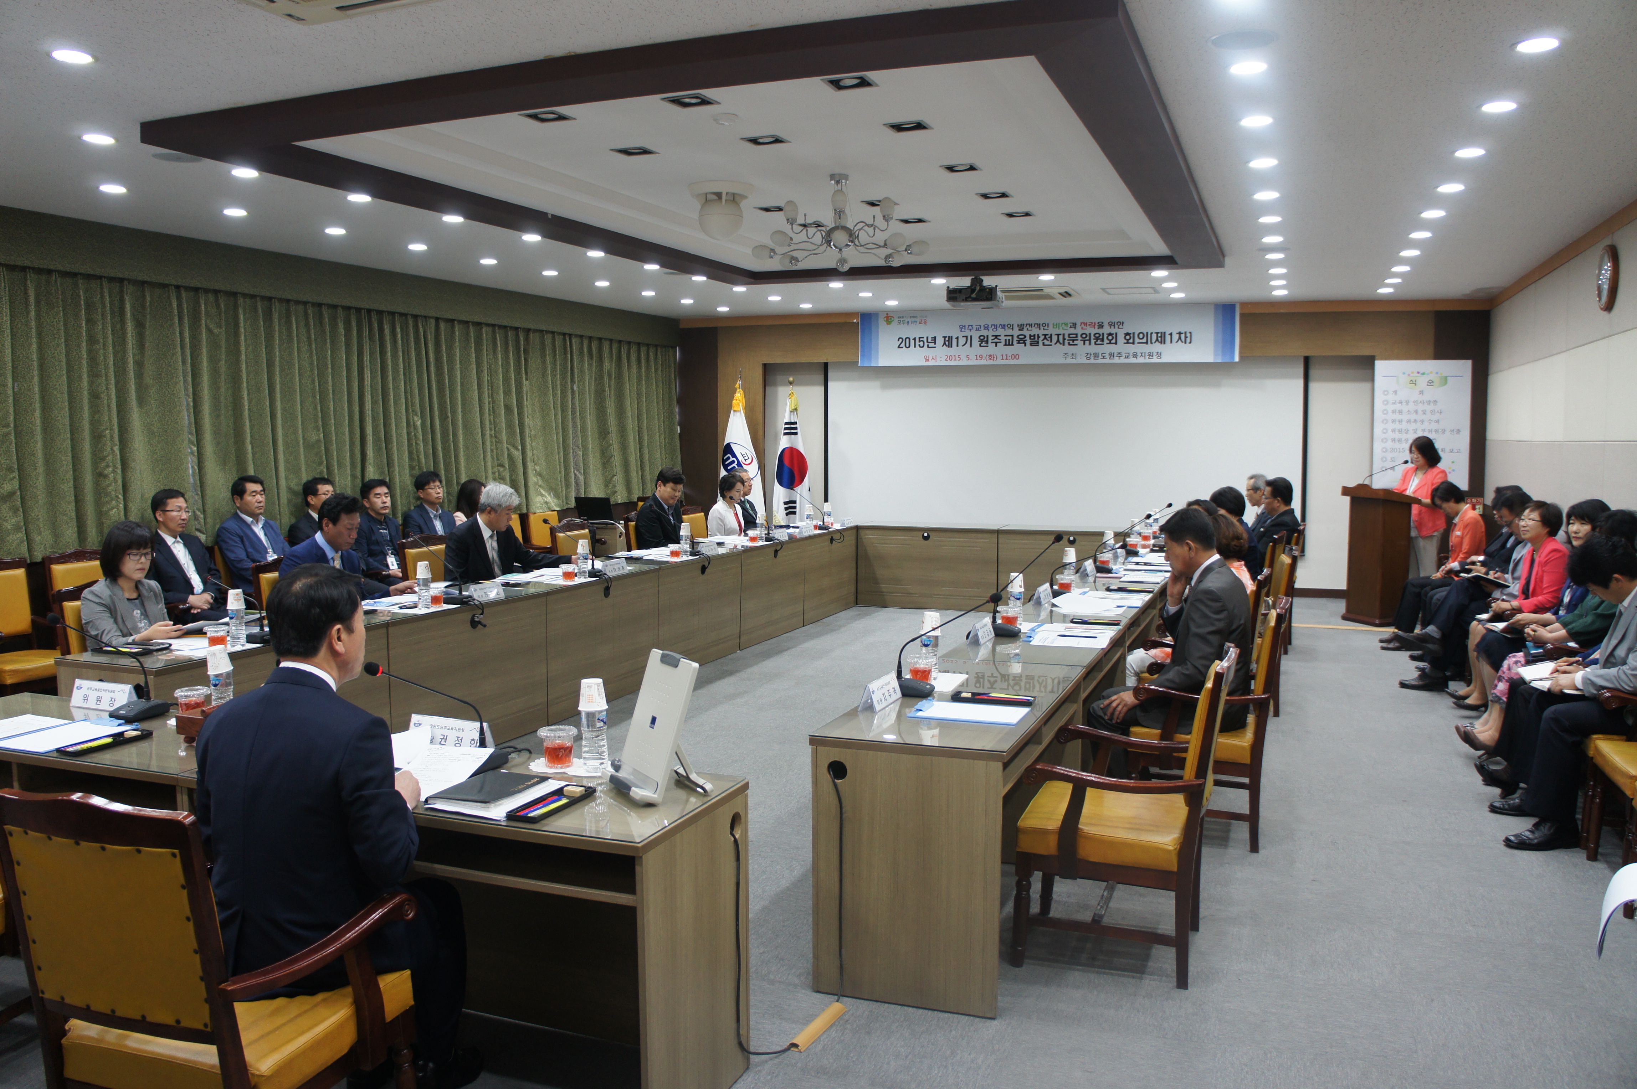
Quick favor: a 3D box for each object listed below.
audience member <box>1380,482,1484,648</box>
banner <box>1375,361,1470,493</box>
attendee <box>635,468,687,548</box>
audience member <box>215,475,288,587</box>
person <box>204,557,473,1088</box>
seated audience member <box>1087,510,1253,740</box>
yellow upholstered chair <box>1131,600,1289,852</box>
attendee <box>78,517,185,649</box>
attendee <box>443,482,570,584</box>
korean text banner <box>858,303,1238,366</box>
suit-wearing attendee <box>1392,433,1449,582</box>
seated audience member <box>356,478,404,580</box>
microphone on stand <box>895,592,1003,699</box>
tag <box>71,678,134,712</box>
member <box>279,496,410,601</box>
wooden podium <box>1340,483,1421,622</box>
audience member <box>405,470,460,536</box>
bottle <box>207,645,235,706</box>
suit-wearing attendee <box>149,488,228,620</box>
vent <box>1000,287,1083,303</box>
[{"bbox_3d":[4.656,0.154,9.241,0.760,1.250,0.500,2,6,21],"label":"audience member"},{"bbox_3d":[5.652,-1.122,11.511,0.830,1.210,0.020,2,6,21],"label":"banner"},{"bbox_3d":[-1.117,0.046,9.838,0.780,1.320,0.520,2,5,21],"label":"attendee"},{"bbox_3d":[-3.248,0.250,7.516,0.820,1.330,0.550,3,6,26],"label":"audience member"},{"bbox_3d":[-1.093,0.716,2.785,0.530,1.330,0.770,3,6,29],"label":"person"},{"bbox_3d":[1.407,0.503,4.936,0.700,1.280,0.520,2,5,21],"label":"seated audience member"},{"bbox_3d":[1.600,0.685,5.035,0.600,0.980,0.560,2,6,21],"label":"yellow upholstered chair"},{"bbox_3d":[-2.772,0.526,5.154,0.760,1.240,0.500,3,6,23],"label":"attendee"},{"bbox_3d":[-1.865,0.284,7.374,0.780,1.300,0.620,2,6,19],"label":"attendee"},{"bbox_3d":[2.267,-2.150,12.606,3.900,0.580,0.020,2,5,21],"label":"korean text banner"},{"bbox_3d":[5.183,-0.146,10.645,0.420,1.580,0.480,-2,6,-23],"label":"suit-wearing attendee"},{"bbox_3d":[-2.875,0.207,8.257,0.780,1.280,0.500,2,5,21],"label":"seated audience member"},{"bbox_3d":[0.416,0.318,3.971,0.365,0.345,0.130,2,5,21],"label":"microphone on stand"},{"bbox_3d":[-2.205,0.466,3.802,0.240,0.080,0.062,2,5,21],"label":"tag"},{"bbox_3d":[-2.345,0.385,6.265,0.800,1.280,0.540,2,5,21],"label":"member"},{"bbox_3d":[4.768,0.067,10.435,0.420,1.170,0.530,-1,5,-16],"label":"wooden podium"},{"bbox_3d":[-2.675,0.147,8.766,0.780,1.310,0.500,2,5,21],"label":"audience member"},{"bbox_3d":[-1.747,0.410,3.593,0.070,0.228,0.070,2,5,21],"label":"bottle"},{"bbox_3d":[-3.467,0.328,6.962,0.820,1.280,0.530,3,6,23],"label":"suit-wearing attendee"},{"bbox_3d":[1.871,-2.244,11.136,0.950,0.060,0.780,2,5,21],"label":"vent"}]

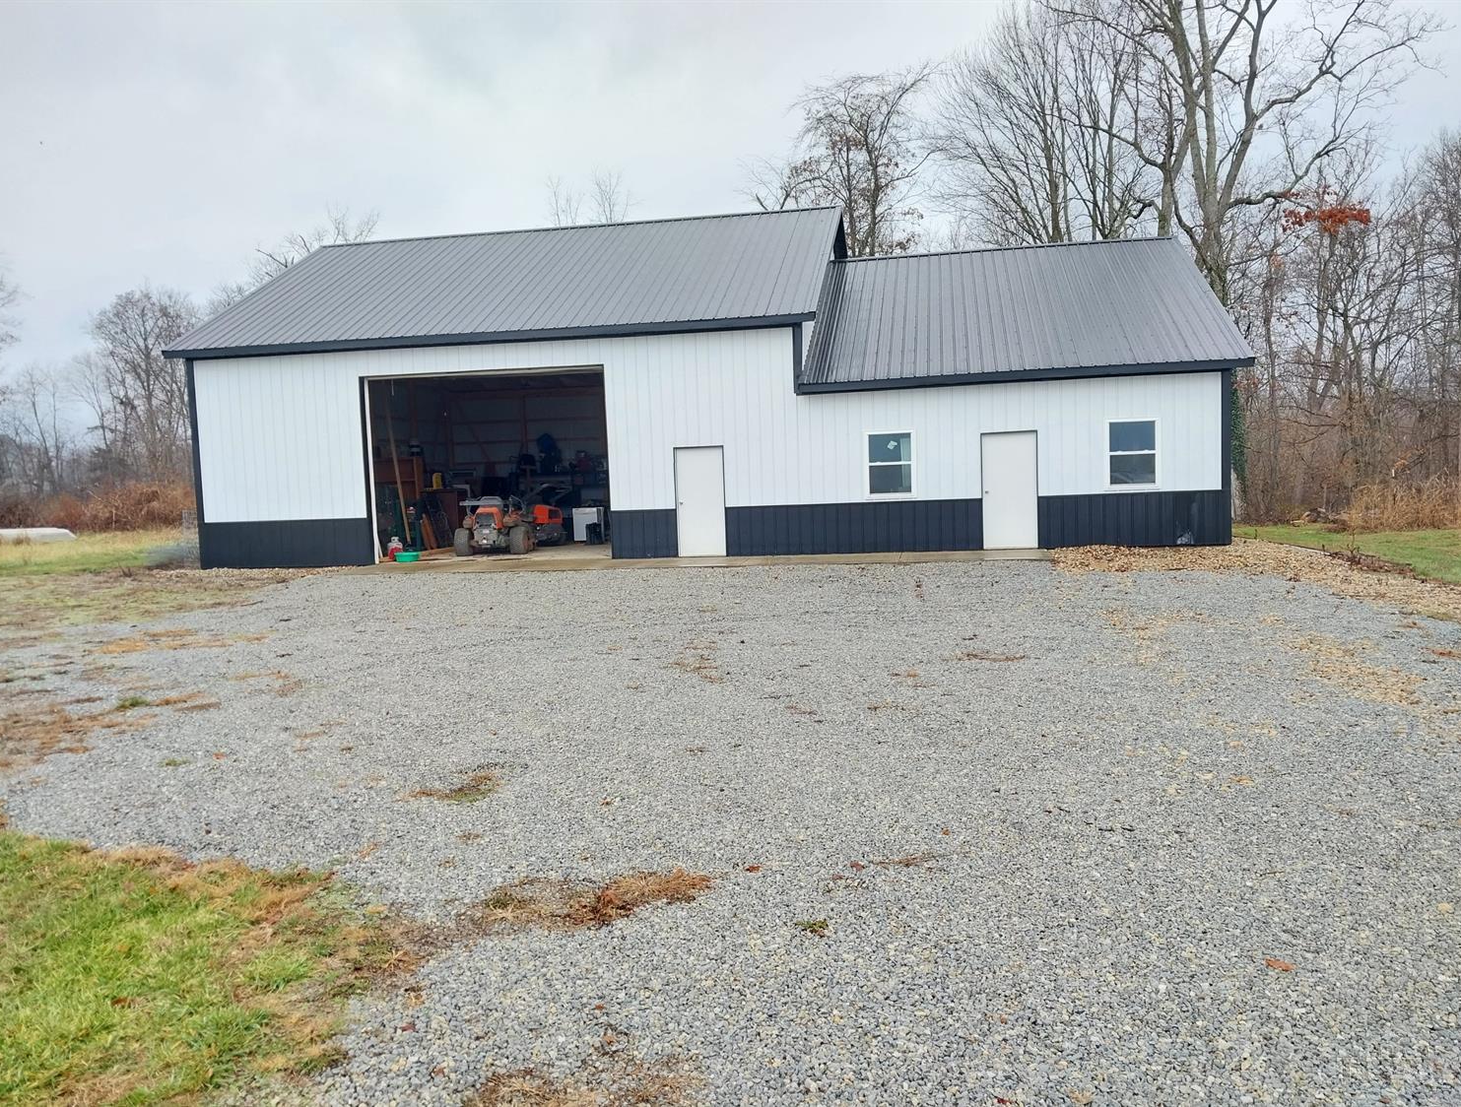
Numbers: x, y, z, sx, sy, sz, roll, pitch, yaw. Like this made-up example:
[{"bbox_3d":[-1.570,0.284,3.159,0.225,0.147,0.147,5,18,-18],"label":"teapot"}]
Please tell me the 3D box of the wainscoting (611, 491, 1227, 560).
[{"bbox_3d":[3.118,-0.483,19.798,10.823,0.907,0.080,-1,4,10],"label":"wainscoting"}]

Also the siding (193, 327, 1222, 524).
[{"bbox_3d":[-1.142,-2.428,20.423,19.145,3.201,0.120,-1,4,10],"label":"siding"}]

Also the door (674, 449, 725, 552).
[{"bbox_3d":[-0.538,-0.964,20.415,0.945,2.031,0.080,-1,4,10],"label":"door"}]

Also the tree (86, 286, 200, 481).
[{"bbox_3d":[-29.422,-7.569,56.453,5.767,11.987,5.767,-1,4,10],"label":"tree"}]

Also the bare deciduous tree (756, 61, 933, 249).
[{"bbox_3d":[4.385,-9.686,40.604,6.699,16.006,6.699,-1,4,10],"label":"bare deciduous tree"}]

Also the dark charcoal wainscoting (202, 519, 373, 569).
[{"bbox_3d":[-8.791,-0.189,21.962,3.647,0.907,0.080,-1,4,10],"label":"dark charcoal wainscoting"}]

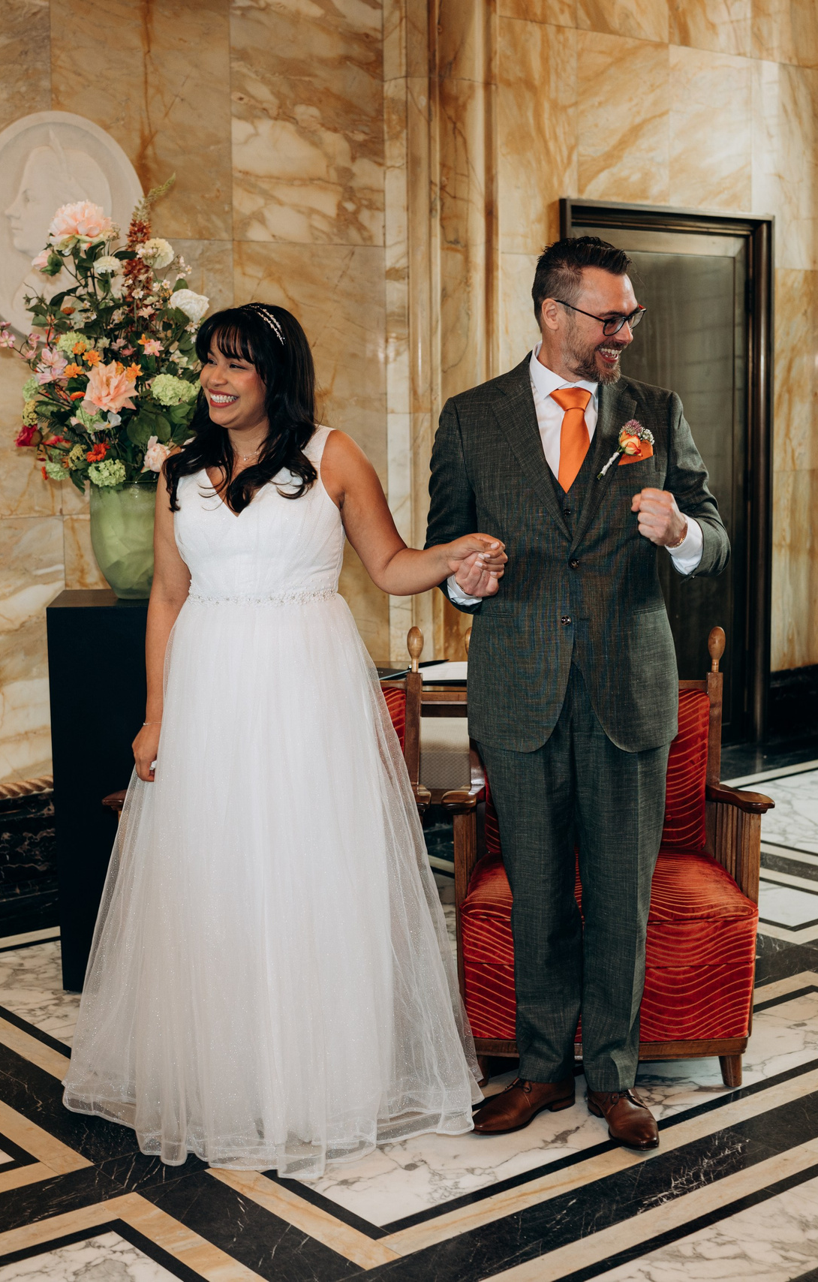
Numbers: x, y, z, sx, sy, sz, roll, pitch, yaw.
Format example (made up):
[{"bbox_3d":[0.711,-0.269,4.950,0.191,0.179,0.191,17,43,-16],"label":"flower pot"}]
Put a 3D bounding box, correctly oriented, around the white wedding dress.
[{"bbox_3d":[-0.305,0.292,3.902,0.870,1.467,0.690,2,9,18],"label":"white wedding dress"}]

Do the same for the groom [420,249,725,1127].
[{"bbox_3d":[0.340,0.112,3.804,0.600,1.842,0.470,-1,8,-3],"label":"groom"}]

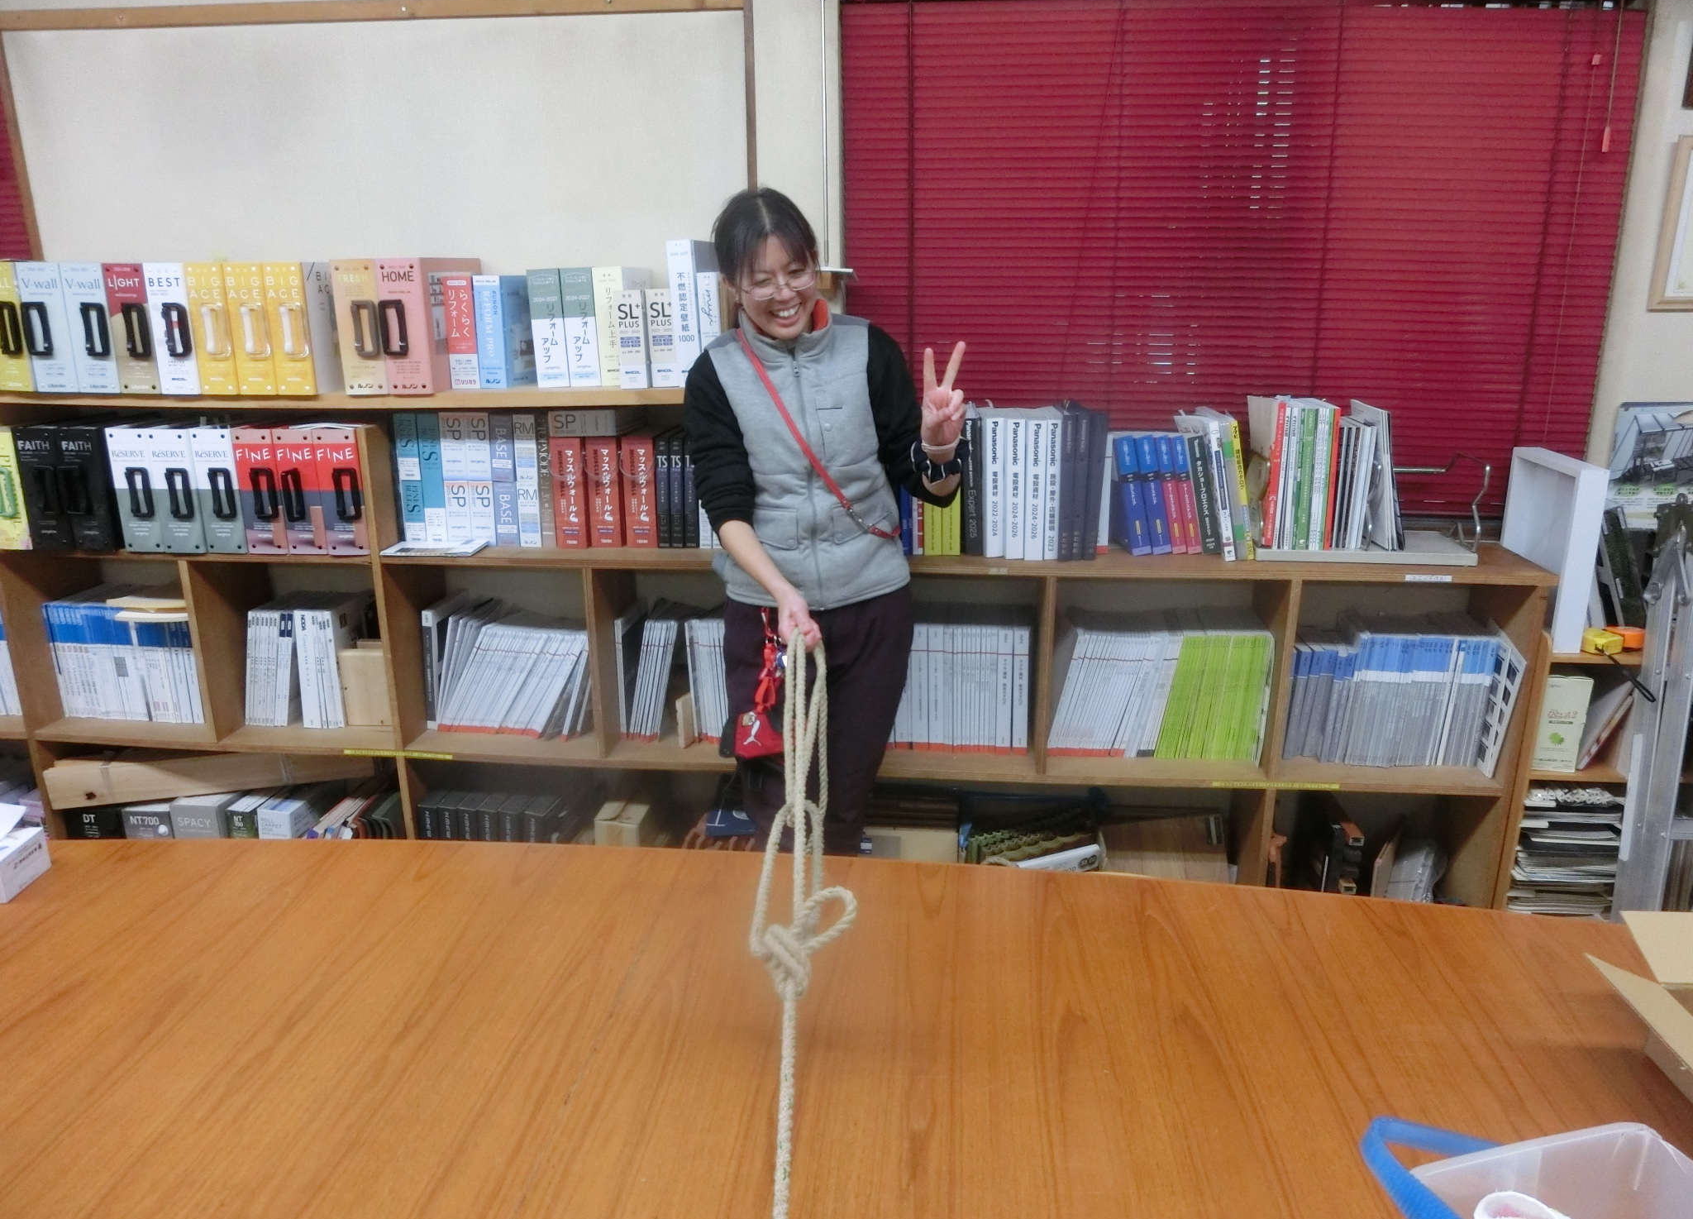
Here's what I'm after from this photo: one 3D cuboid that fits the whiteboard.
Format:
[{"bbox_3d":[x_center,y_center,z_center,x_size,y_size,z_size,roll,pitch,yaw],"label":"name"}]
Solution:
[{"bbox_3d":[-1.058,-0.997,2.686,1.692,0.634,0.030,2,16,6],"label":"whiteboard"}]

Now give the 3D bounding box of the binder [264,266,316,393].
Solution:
[{"bbox_3d":[-1.148,-0.624,2.595,0.087,0.269,0.322,1,16,5],"label":"binder"}]

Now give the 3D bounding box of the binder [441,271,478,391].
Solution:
[{"bbox_3d":[-0.827,-0.632,2.670,0.062,0.239,0.225,2,16,6],"label":"binder"}]

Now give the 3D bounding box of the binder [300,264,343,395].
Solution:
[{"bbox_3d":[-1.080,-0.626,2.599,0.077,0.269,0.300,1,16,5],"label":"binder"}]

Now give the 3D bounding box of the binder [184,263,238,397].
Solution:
[{"bbox_3d":[-1.351,-0.636,2.651,0.086,0.275,0.305,2,16,6],"label":"binder"}]

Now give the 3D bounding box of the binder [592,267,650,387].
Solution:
[{"bbox_3d":[-0.492,-0.637,2.633,0.064,0.249,0.225,2,16,6],"label":"binder"}]

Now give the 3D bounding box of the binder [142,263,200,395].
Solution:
[{"bbox_3d":[-1.407,-0.631,2.618,0.087,0.270,0.322,1,16,5],"label":"binder"}]

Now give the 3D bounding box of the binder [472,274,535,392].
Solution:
[{"bbox_3d":[-0.764,-0.631,2.663,0.060,0.238,0.225,2,16,6],"label":"binder"}]

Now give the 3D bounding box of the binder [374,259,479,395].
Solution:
[{"bbox_3d":[-0.895,-0.622,2.566,0.095,0.274,0.332,1,16,5],"label":"binder"}]

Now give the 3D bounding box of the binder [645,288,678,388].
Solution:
[{"bbox_3d":[-0.368,-0.592,2.541,0.055,0.198,0.250,1,16,5],"label":"binder"}]

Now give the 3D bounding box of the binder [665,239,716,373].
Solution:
[{"bbox_3d":[-0.317,-0.640,2.535,0.052,0.292,0.265,1,16,5],"label":"binder"}]

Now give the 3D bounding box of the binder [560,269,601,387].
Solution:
[{"bbox_3d":[-0.546,-0.624,2.581,0.068,0.243,0.242,1,16,5],"label":"binder"}]

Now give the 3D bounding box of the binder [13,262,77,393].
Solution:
[{"bbox_3d":[-1.689,-0.639,2.648,0.096,0.267,0.322,1,16,5],"label":"binder"}]

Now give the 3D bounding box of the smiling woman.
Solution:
[{"bbox_3d":[-0.043,0.081,2.067,0.474,1.567,0.440,0,16,0],"label":"smiling woman"}]

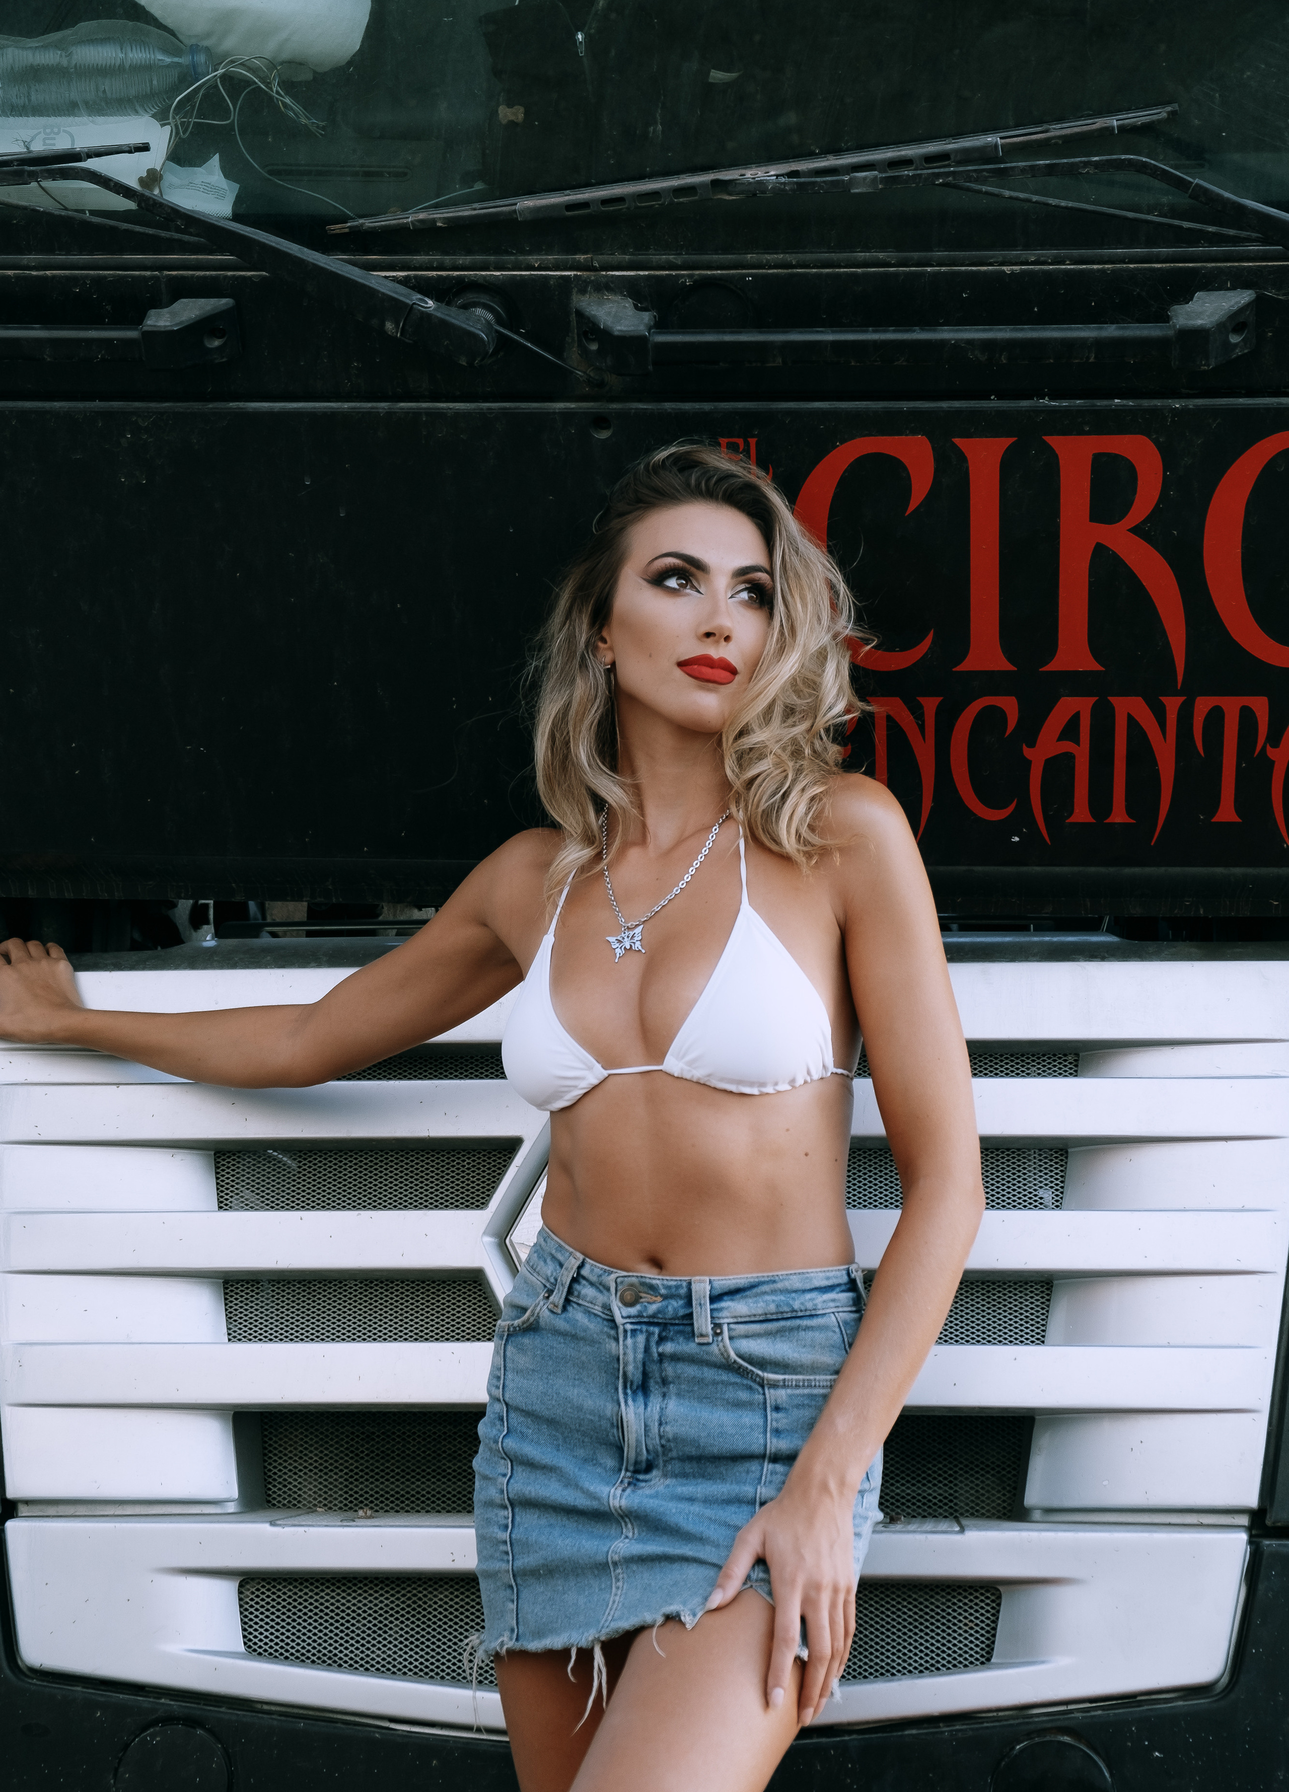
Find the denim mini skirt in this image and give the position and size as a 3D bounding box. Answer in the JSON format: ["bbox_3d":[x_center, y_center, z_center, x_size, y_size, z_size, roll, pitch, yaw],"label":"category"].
[{"bbox_3d":[0.028,0.445,2.450,0.350,0.350,0.250,1,2,24],"label":"denim mini skirt"}]

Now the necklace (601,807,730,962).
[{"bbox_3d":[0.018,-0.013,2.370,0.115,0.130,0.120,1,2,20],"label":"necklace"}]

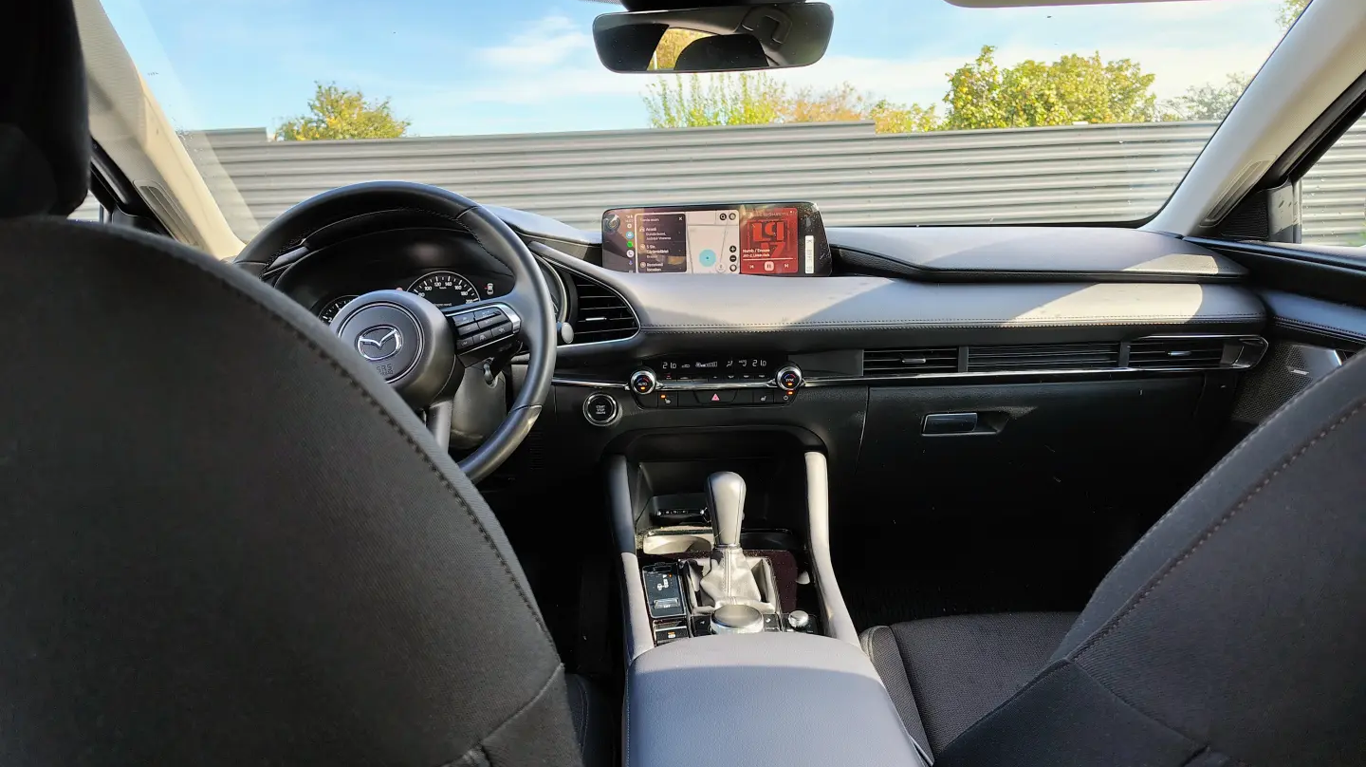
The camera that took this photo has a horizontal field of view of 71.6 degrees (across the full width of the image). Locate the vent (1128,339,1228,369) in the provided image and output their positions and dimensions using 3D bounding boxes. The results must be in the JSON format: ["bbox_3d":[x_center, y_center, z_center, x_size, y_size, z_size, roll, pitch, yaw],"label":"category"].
[{"bbox_3d":[0.639,-0.040,1.227,0.126,0.034,0.035,-2,7,-2],"label":"vent"}]

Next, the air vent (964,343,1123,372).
[{"bbox_3d":[0.466,-0.034,1.227,0.197,0.034,0.035,-2,7,-2],"label":"air vent"}]

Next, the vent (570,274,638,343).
[{"bbox_3d":[-0.098,-0.097,1.185,0.087,0.083,0.050,-2,7,-2],"label":"vent"}]

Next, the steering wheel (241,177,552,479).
[{"bbox_3d":[-0.327,-0.046,1.059,0.370,0.370,0.100,-3,-13,-8],"label":"steering wheel"}]

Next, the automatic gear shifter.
[{"bbox_3d":[0.048,0.155,0.965,0.066,0.120,0.080,-2,12,-2],"label":"automatic gear shifter"}]

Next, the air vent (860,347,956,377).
[{"bbox_3d":[0.292,-0.028,1.217,0.122,0.034,0.035,-2,7,-2],"label":"air vent"}]

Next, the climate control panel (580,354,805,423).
[{"bbox_3d":[0.011,0.005,1.200,0.280,0.085,0.050,-2,2,-2],"label":"climate control panel"}]

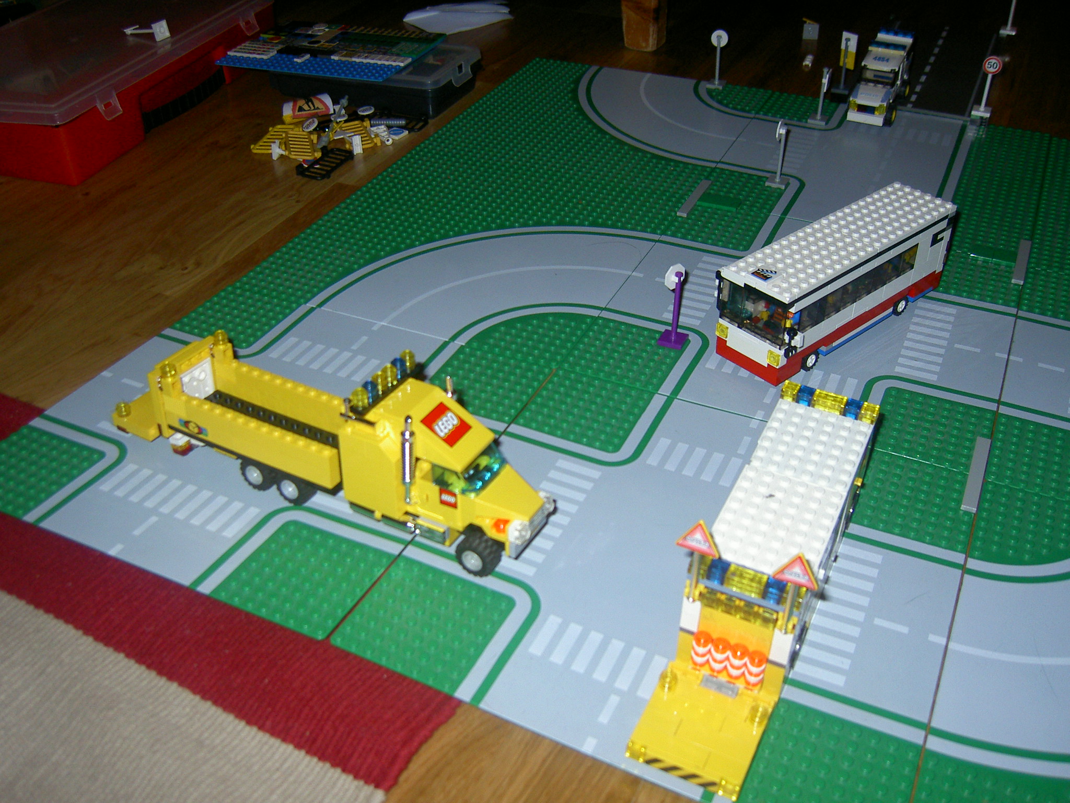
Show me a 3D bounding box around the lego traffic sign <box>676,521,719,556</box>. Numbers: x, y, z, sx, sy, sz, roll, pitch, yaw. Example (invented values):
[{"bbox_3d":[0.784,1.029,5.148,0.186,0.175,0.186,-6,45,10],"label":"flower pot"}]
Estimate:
[{"bbox_3d":[0.066,0.053,0.418,0.018,0.017,0.004,15,40,21],"label":"lego traffic sign"}]

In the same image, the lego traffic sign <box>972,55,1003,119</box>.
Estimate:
[{"bbox_3d":[0.401,-0.279,0.930,0.017,0.050,0.016,15,40,21],"label":"lego traffic sign"}]

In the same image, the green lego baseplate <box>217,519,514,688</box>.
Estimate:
[{"bbox_3d":[-0.082,0.094,0.505,0.136,0.004,0.063,15,37,20],"label":"green lego baseplate"}]

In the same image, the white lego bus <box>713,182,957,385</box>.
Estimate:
[{"bbox_3d":[0.199,-0.079,0.691,0.179,0.067,0.052,-28,45,-31],"label":"white lego bus"}]

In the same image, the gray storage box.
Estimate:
[{"bbox_3d":[-0.156,-0.326,1.052,0.171,0.039,0.112,11,39,15],"label":"gray storage box"}]

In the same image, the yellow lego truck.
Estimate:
[{"bbox_3d":[-0.117,0.006,0.556,0.268,0.086,0.051,18,38,23],"label":"yellow lego truck"}]

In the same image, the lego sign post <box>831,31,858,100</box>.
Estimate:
[{"bbox_3d":[0.296,-0.321,1.002,0.017,0.056,0.016,15,40,21],"label":"lego sign post"}]

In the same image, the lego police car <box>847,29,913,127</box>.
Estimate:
[{"bbox_3d":[0.329,-0.305,0.992,0.042,0.056,0.110,15,40,21],"label":"lego police car"}]

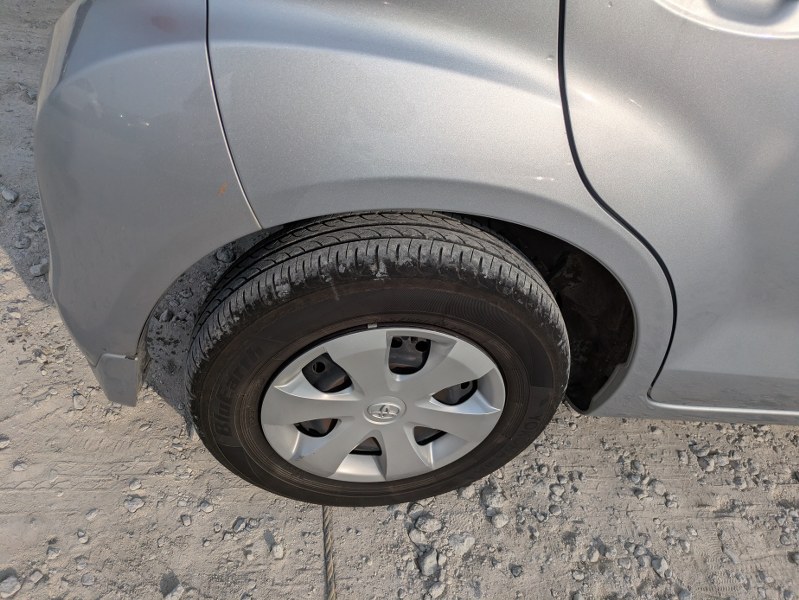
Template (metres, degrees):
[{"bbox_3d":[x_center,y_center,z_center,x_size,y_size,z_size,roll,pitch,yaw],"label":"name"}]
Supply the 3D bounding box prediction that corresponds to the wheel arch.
[{"bbox_3d":[0.015,0.021,0.838,0.780,0.440,0.160,3,41,-10],"label":"wheel arch"}]

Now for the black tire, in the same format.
[{"bbox_3d":[-0.029,0.125,0.939,0.585,0.580,0.170,3,41,-10],"label":"black tire"}]

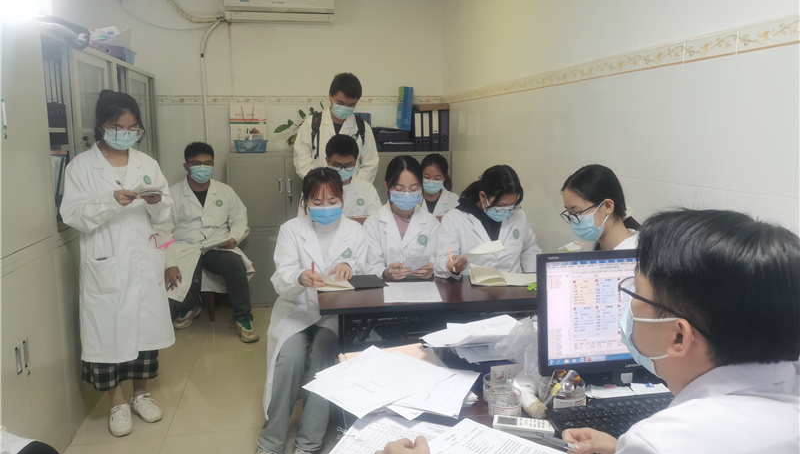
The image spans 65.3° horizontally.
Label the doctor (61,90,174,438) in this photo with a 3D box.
[{"bbox_3d":[-1.278,0.155,2.854,0.460,1.560,0.380,-6,10,-32],"label":"doctor"}]

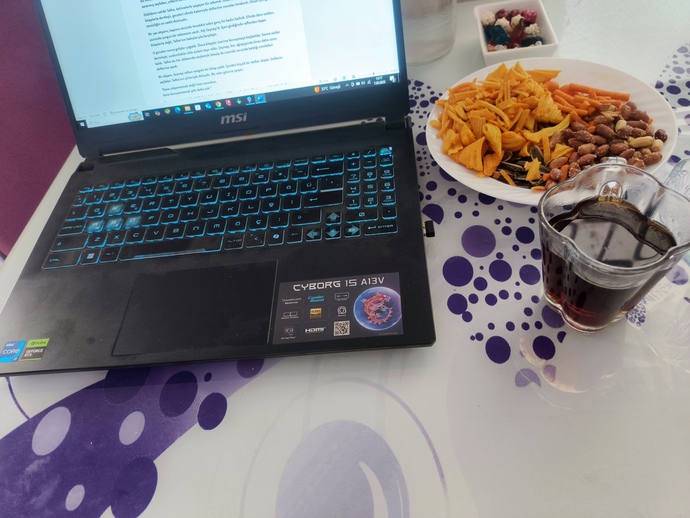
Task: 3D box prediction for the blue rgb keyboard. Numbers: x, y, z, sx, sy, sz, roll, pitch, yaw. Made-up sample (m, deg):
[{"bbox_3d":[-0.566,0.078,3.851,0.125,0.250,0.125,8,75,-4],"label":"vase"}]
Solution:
[{"bbox_3d":[-0.113,-0.048,0.419,0.318,0.005,0.105,-5,53,8],"label":"blue rgb keyboard"}]

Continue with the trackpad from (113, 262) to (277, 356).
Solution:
[{"bbox_3d":[-0.114,0.037,0.356,0.121,0.002,0.073,-5,53,8],"label":"trackpad"}]

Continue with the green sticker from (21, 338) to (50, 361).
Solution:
[{"bbox_3d":[-0.241,0.071,0.357,0.018,0.001,0.018,-5,53,8],"label":"green sticker"}]

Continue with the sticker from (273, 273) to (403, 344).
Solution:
[{"bbox_3d":[-0.005,0.036,0.334,0.092,0.001,0.051,-5,53,8],"label":"sticker"}]

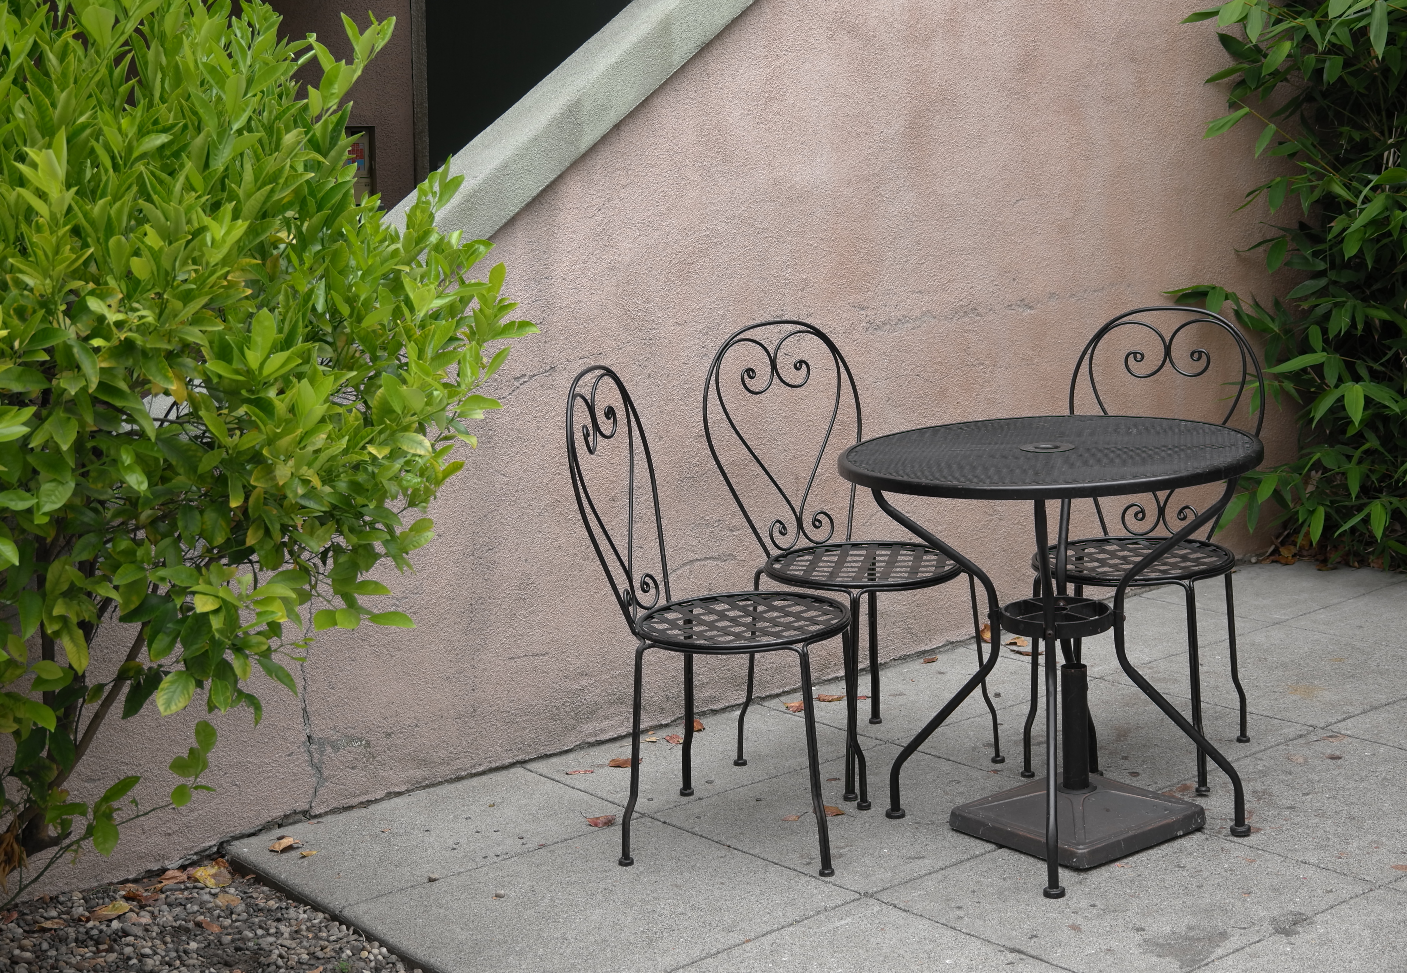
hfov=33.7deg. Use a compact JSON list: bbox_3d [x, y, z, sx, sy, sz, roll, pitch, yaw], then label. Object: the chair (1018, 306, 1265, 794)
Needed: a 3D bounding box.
[{"bbox_3d":[0.877,0.105,4.656,0.409,0.889,0.502,2,11,26],"label":"chair"}]

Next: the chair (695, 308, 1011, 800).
[{"bbox_3d":[0.293,0.120,4.722,0.409,0.889,0.502,-10,12,-34],"label":"chair"}]

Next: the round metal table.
[{"bbox_3d":[0.636,0.281,4.231,0.753,0.715,0.753,-3,10,0],"label":"round metal table"}]

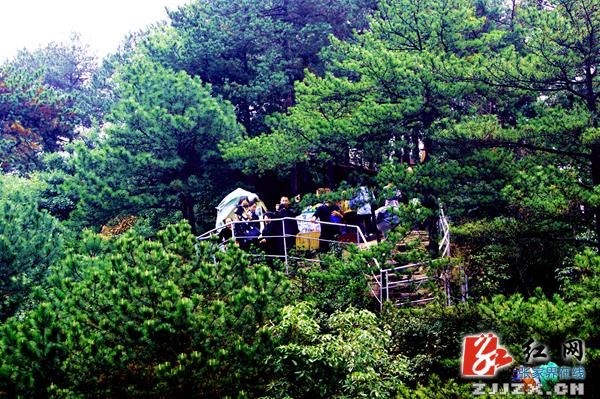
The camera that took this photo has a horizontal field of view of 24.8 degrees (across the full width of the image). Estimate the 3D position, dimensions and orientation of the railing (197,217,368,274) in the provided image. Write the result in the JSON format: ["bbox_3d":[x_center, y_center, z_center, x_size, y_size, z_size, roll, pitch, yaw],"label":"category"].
[{"bbox_3d":[-0.388,1.032,30.300,3.800,1.300,2.000,0,-2,7],"label":"railing"}]

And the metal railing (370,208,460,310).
[{"bbox_3d":[2.538,1.318,30.000,2.000,2.200,1.800,0,-2,0],"label":"metal railing"}]

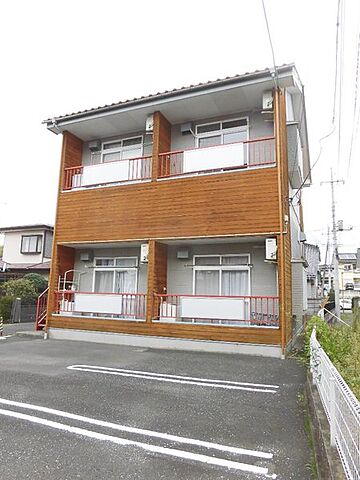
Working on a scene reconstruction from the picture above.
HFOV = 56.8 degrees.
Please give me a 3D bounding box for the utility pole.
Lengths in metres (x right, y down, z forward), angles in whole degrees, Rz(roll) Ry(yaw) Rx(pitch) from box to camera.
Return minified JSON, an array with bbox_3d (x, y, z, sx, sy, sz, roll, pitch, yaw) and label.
[{"bbox_3d":[11.118,0.120,23.810,1.600,10.943,0.500,0,-9,6],"label":"utility pole"}]

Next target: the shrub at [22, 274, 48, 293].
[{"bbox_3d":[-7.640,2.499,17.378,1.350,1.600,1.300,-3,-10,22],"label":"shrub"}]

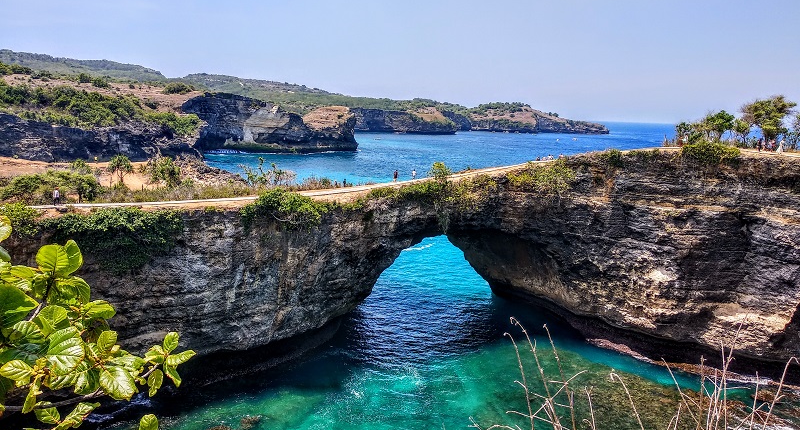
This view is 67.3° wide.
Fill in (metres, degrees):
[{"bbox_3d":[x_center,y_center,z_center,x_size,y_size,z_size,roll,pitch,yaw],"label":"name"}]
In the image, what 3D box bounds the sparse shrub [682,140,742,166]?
[{"bbox_3d":[37.651,-7.660,73.000,6.105,2.720,4.200,7,11,27],"label":"sparse shrub"}]

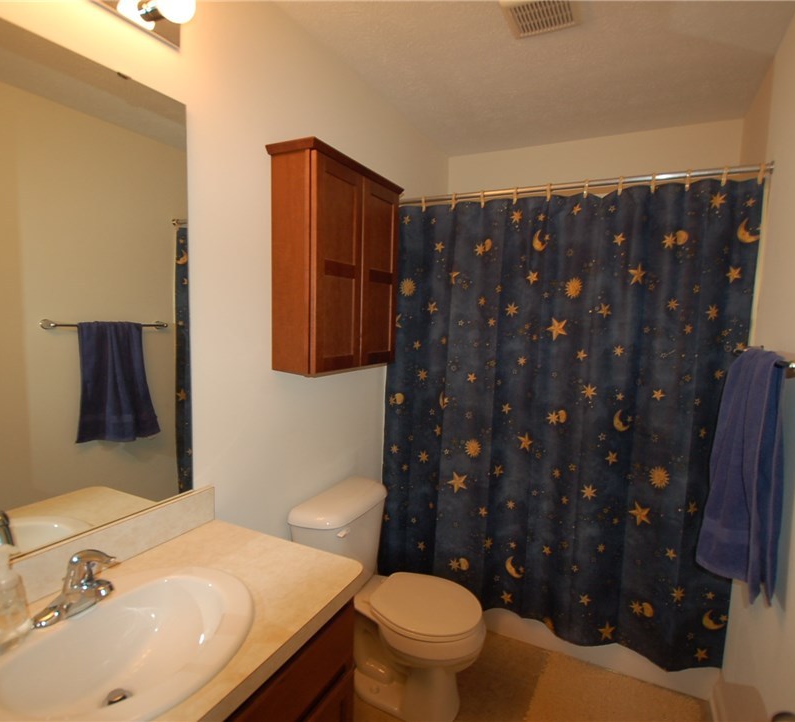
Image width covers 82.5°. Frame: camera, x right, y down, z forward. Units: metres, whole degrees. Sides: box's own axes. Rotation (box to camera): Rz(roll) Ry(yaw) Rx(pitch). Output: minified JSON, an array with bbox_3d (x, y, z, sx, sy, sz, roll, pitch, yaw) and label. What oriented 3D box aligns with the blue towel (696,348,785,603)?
[{"bbox_3d":[0.917,0.278,1.220,0.110,0.650,0.390,4,6,27],"label":"blue towel"}]

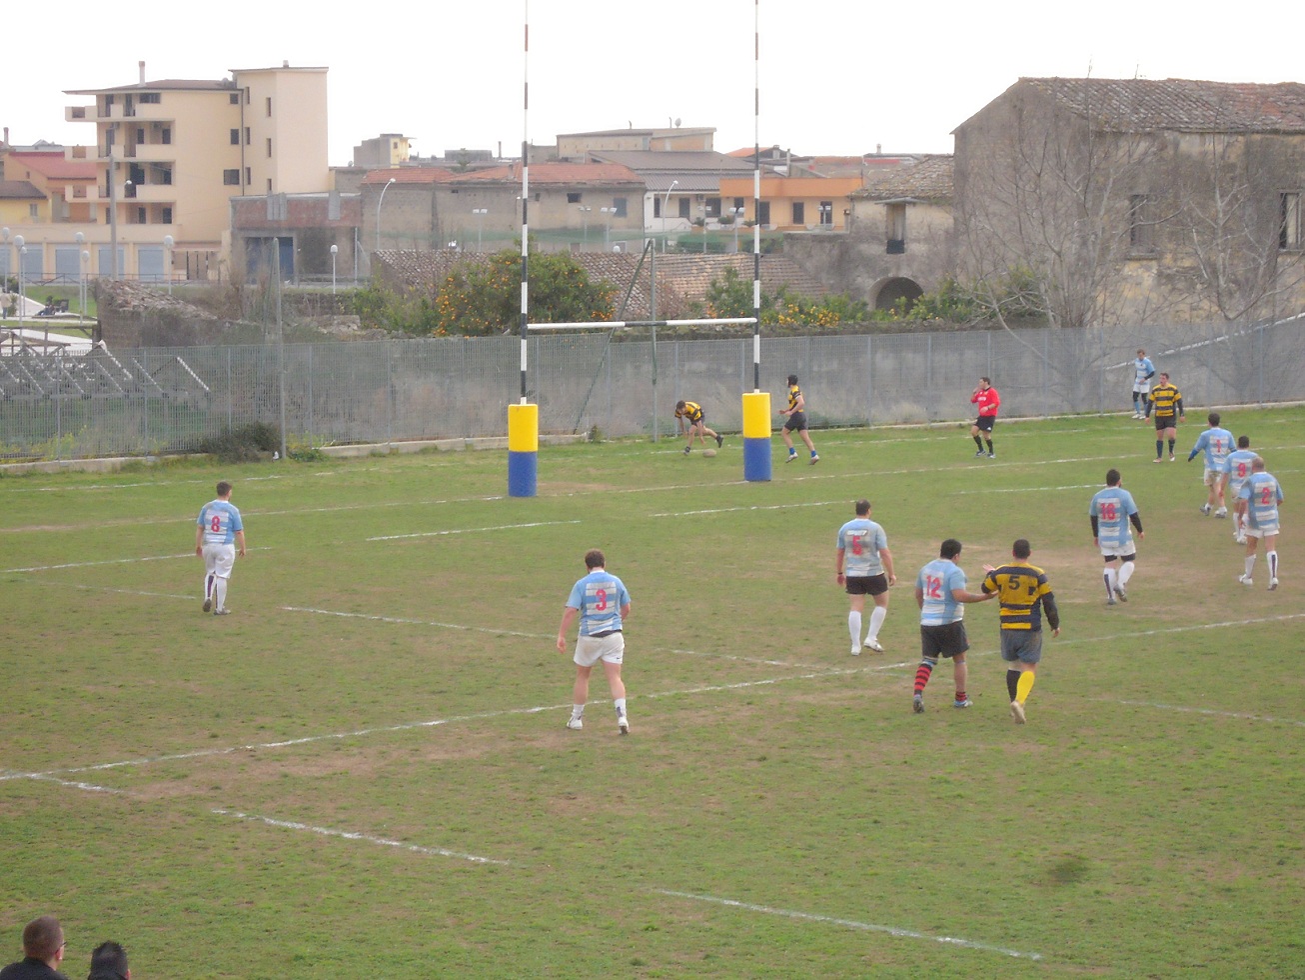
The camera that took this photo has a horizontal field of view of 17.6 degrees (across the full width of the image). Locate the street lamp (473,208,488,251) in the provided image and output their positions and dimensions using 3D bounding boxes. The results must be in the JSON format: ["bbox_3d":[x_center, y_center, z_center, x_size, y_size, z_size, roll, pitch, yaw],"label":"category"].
[{"bbox_3d":[-11.621,-15.921,285.225,0.970,6.200,0.400,1,4,18],"label":"street lamp"}]

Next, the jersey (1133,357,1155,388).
[{"bbox_3d":[11.753,-2.805,101.000,0.480,0.700,0.320,3,5,35],"label":"jersey"}]

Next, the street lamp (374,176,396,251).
[{"bbox_3d":[-16.730,-16.162,265.000,1.350,7.200,0.300,0,4,0],"label":"street lamp"}]

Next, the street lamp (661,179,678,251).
[{"bbox_3d":[1.279,-18.371,305.293,1.450,8.100,0.400,2,5,26],"label":"street lamp"}]

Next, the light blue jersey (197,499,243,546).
[{"bbox_3d":[-5.558,0.413,54.300,0.540,0.600,0.320,1,4,12],"label":"light blue jersey"}]

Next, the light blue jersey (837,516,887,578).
[{"bbox_3d":[2.487,0.682,50.000,0.620,0.680,0.370,2,5,22],"label":"light blue jersey"}]

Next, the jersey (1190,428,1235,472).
[{"bbox_3d":[9.463,-0.664,71.400,0.740,0.730,0.420,-1,4,-16],"label":"jersey"}]

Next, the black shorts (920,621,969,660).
[{"bbox_3d":[3.108,1.598,44.850,0.500,0.400,0.370,3,5,32],"label":"black shorts"}]

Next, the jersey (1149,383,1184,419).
[{"bbox_3d":[10.245,-1.769,84.200,0.630,0.700,0.320,1,4,6],"label":"jersey"}]

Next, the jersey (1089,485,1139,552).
[{"bbox_3d":[6.124,0.372,56.000,0.680,0.830,0.400,2,5,24],"label":"jersey"}]

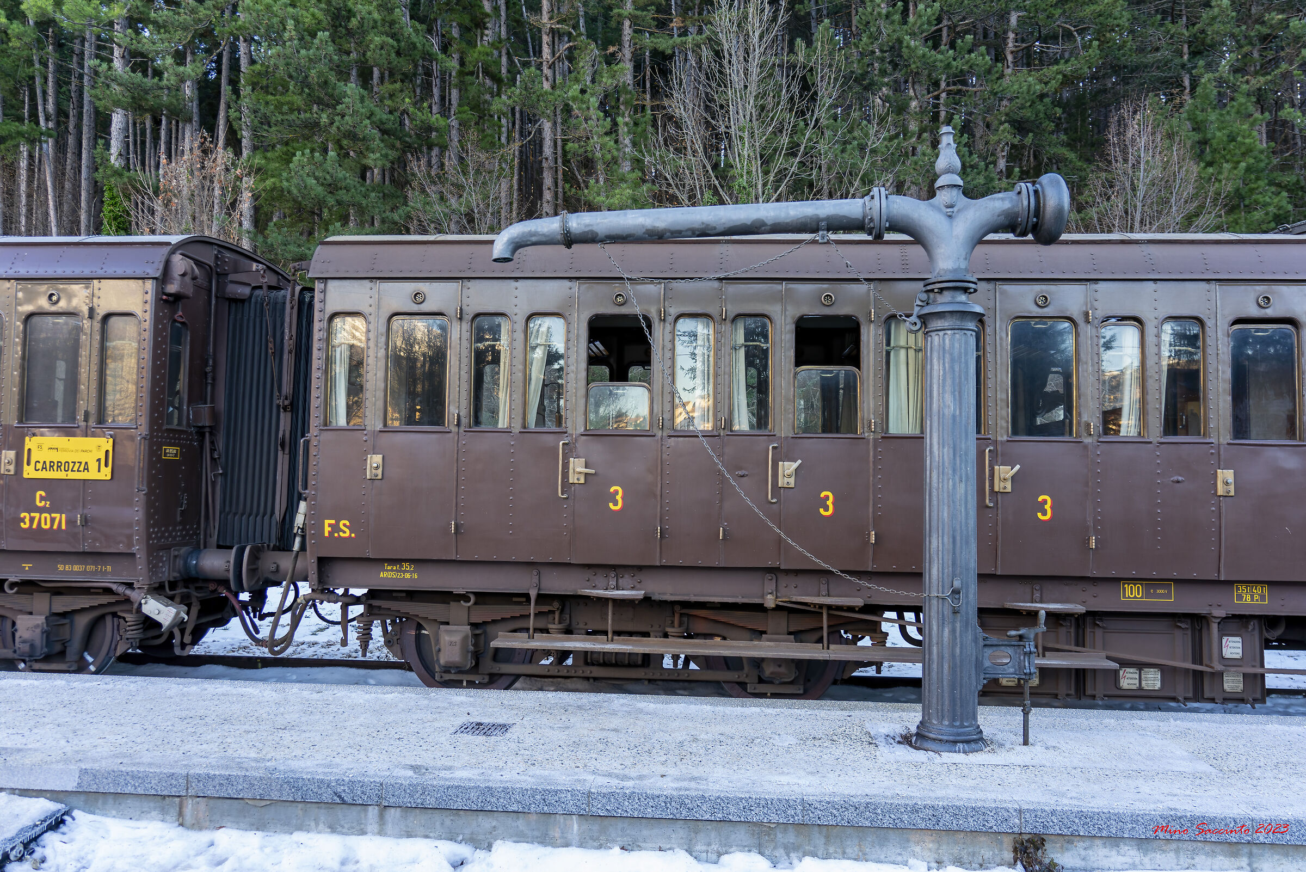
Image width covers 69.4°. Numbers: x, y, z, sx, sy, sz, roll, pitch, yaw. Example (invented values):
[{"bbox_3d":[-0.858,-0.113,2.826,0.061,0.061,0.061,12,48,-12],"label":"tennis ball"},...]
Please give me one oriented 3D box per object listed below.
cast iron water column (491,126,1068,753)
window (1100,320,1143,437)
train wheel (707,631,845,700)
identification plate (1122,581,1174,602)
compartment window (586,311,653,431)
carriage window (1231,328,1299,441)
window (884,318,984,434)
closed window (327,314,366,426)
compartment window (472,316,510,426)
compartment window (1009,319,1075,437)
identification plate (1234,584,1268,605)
[{"bbox_3d":[0.695,-0.050,5.735,3.516,3.638,0.460,1,-3,9],"label":"cast iron water column"},{"bbox_3d":[3.329,-0.414,6.696,0.291,0.838,0.050,1,-3,4],"label":"window"},{"bbox_3d":[0.940,1.615,7.404,1.080,1.080,0.135,1,-3,4],"label":"train wheel"},{"bbox_3d":[3.479,1.094,6.633,0.353,0.128,0.010,1,-3,4],"label":"identification plate"},{"bbox_3d":[-0.264,-0.485,7.160,0.506,0.887,0.060,1,-3,4],"label":"compartment window"},{"bbox_3d":[4.419,-0.385,6.816,0.466,0.837,0.060,1,-3,4],"label":"carriage window"},{"bbox_3d":[2.085,-0.447,6.988,0.719,0.858,0.060,1,-3,4],"label":"window"},{"bbox_3d":[-2.302,-0.495,7.104,0.290,0.854,0.050,1,-3,4],"label":"closed window"},{"bbox_3d":[-1.208,-0.482,7.025,0.291,0.845,0.050,1,-3,4],"label":"compartment window"},{"bbox_3d":[2.856,-0.425,6.931,0.474,0.874,0.060,1,-3,4],"label":"compartment window"},{"bbox_3d":[4.175,1.104,6.583,0.221,0.134,0.010,1,-3,4],"label":"identification plate"}]

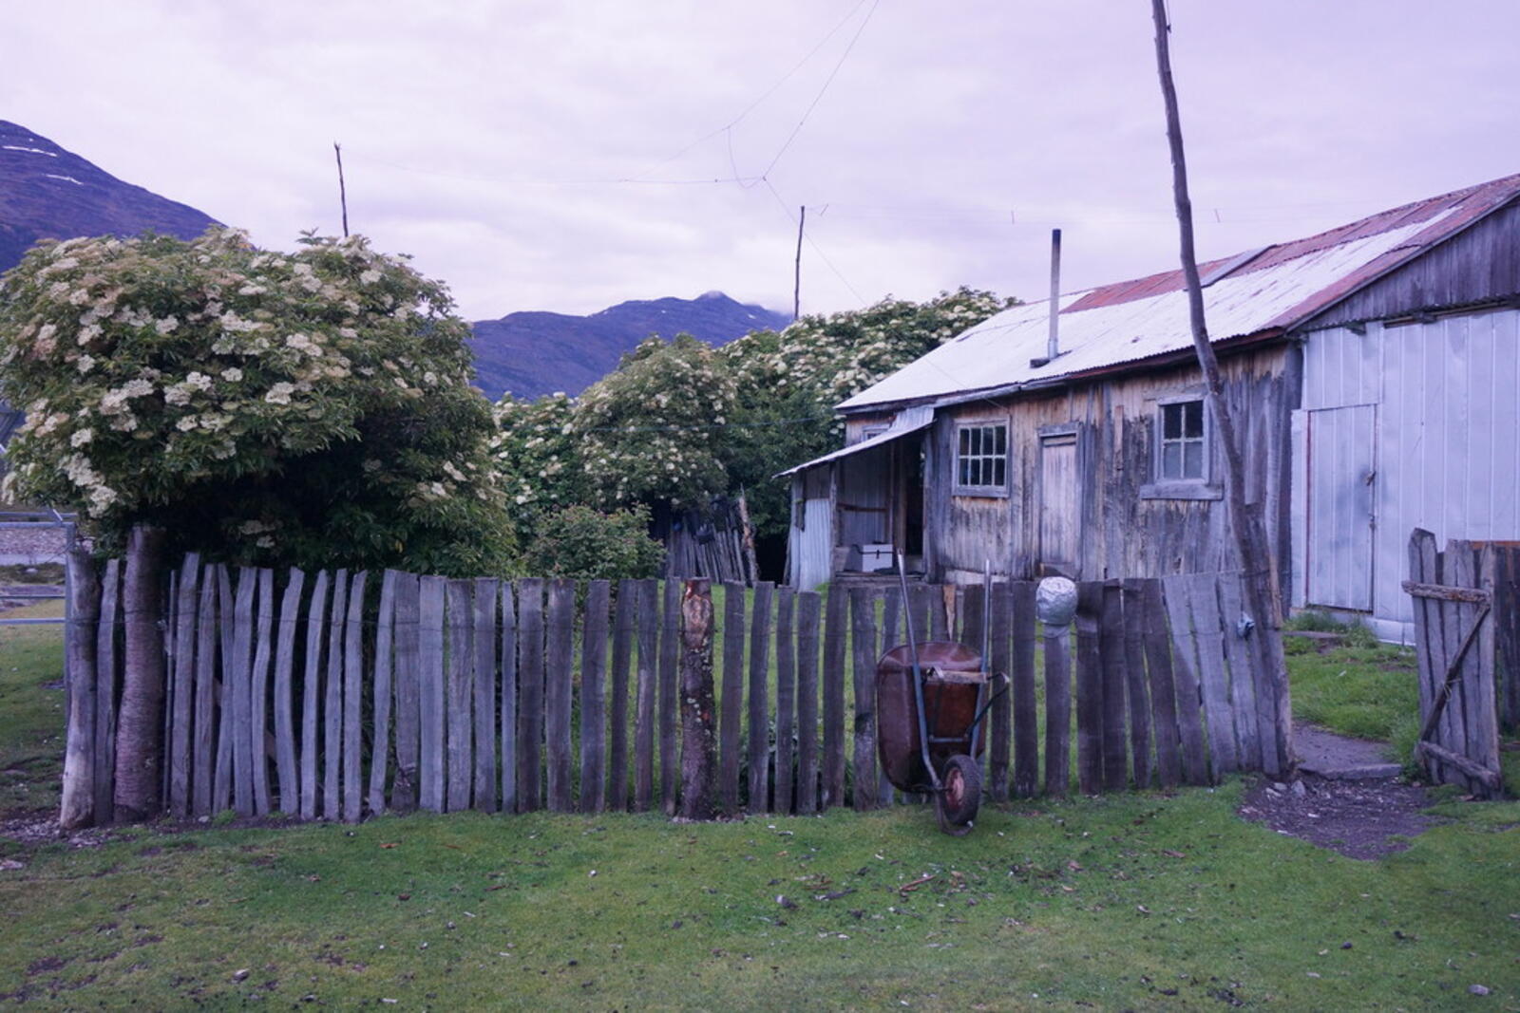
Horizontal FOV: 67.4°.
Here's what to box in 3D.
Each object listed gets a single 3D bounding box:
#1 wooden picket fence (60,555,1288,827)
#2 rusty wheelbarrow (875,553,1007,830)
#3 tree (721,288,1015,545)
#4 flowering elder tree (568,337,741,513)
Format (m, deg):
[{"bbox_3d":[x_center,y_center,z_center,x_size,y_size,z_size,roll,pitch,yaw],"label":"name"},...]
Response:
[{"bbox_3d":[-0.180,0.970,6.380,6.800,1.330,0.280,0,0,-9],"label":"wooden picket fence"},{"bbox_3d":[0.940,0.950,5.930,0.630,1.400,0.600,0,-6,-18],"label":"rusty wheelbarrow"},{"bbox_3d":[2.200,-1.500,22.300,6.000,5.500,4.800,0,0,0],"label":"tree"},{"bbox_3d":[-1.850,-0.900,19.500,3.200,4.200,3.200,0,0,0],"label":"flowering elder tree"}]

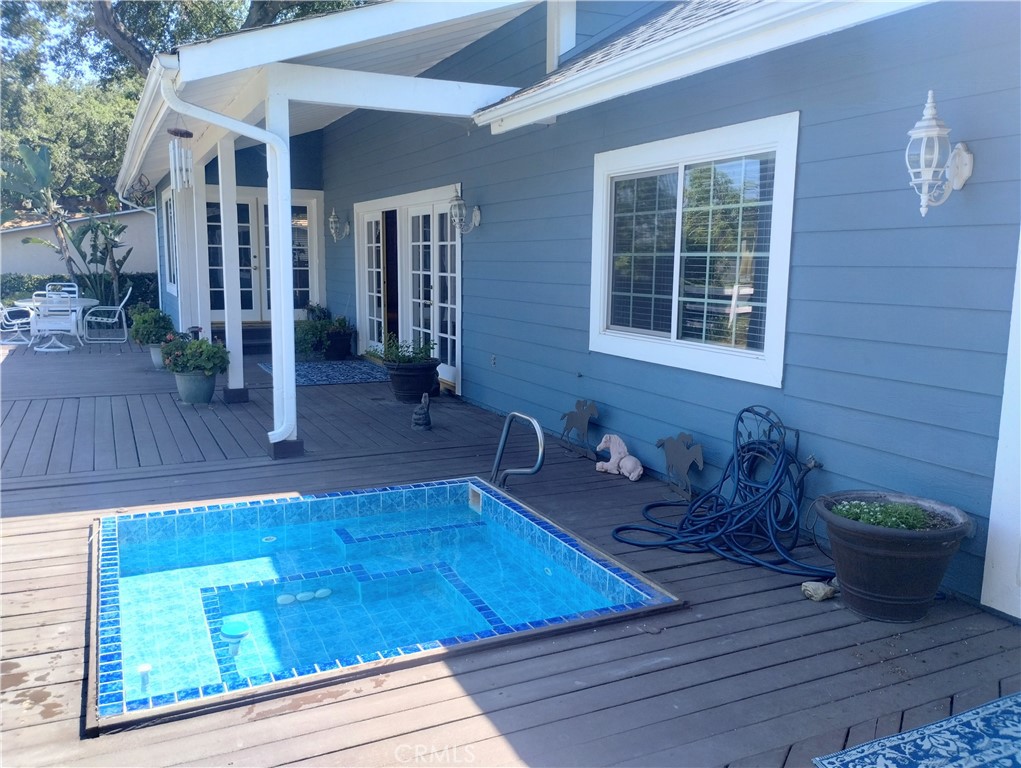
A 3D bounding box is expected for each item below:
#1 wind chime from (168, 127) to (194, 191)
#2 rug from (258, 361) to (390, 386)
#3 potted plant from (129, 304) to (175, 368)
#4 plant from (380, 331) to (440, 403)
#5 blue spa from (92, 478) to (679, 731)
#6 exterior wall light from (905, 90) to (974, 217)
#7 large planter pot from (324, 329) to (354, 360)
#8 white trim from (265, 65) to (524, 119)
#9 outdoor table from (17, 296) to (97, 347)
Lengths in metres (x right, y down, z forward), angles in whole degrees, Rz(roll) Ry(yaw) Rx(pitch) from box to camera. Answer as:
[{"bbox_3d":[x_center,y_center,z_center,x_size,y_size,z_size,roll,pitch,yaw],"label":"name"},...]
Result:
[{"bbox_3d":[-2.276,-1.560,5.720,0.180,0.440,0.180,-3,9,-26],"label":"wind chime"},{"bbox_3d":[-2.220,-0.155,10.086,1.345,0.012,2.017,-3,10,-25],"label":"rug"},{"bbox_3d":[-4.831,-0.630,11.051,0.620,0.880,0.620,-3,9,-26],"label":"potted plant"},{"bbox_3d":[-0.977,-0.162,8.099,0.570,0.667,0.570,1,9,0],"label":"plant"},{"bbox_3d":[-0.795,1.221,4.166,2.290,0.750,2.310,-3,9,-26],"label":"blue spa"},{"bbox_3d":[1.830,-0.976,3.532,0.325,0.520,0.190,-3,9,-26],"label":"exterior wall light"},{"bbox_3d":[-2.643,-0.603,12.574,0.430,0.450,0.430,1,8,0],"label":"large planter pot"},{"bbox_3d":[-0.772,-2.056,5.883,1.897,0.246,0.110,-3,10,-25],"label":"white trim"},{"bbox_3d":[-7.099,-0.959,12.898,1.310,0.680,1.310,-3,10,-25],"label":"outdoor table"}]

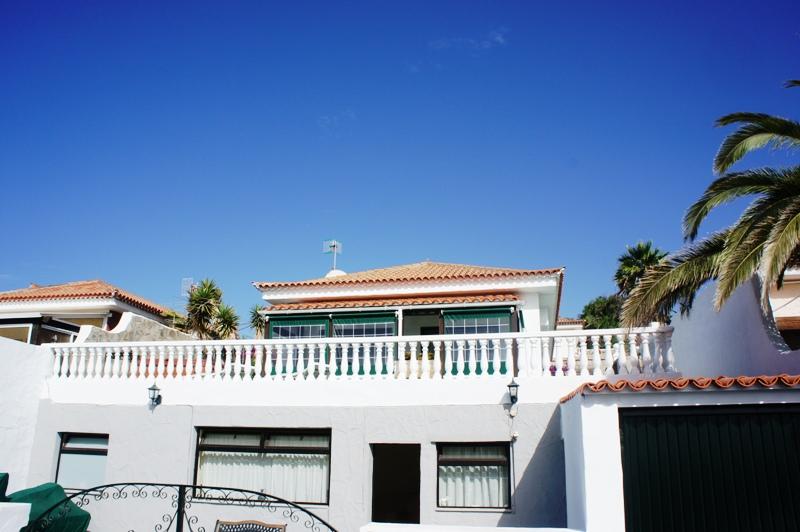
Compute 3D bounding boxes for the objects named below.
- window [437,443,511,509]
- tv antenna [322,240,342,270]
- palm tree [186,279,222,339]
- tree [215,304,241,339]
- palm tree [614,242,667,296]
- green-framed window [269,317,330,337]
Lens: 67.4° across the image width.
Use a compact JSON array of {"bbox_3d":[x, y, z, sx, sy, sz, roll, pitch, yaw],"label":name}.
[{"bbox_3d":[1.244,3.523,10.112,1.256,1.066,0.140,-3,-13,13],"label":"window"},{"bbox_3d":[-2.163,-0.354,19.389,0.620,0.980,0.550,-8,-15,30],"label":"tv antenna"},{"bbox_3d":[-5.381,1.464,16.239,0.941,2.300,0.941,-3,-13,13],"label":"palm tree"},{"bbox_3d":[-4.978,1.881,17.107,0.713,1.700,0.713,-3,-13,13],"label":"tree"},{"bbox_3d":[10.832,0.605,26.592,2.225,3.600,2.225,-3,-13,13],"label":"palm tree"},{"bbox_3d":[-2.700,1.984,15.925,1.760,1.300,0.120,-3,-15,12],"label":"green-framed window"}]

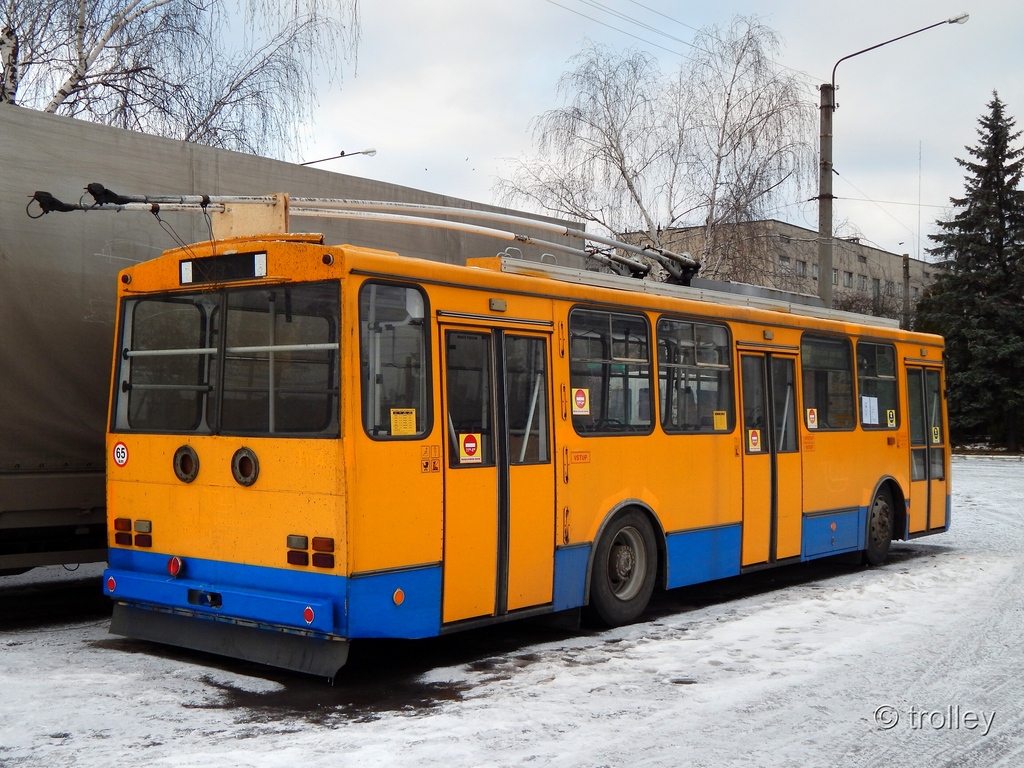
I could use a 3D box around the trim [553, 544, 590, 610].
[{"bbox_3d":[0.441,1.478,9.787,0.050,0.485,0.480,-1,-2,38],"label":"trim"}]

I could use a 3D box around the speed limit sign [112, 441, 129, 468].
[{"bbox_3d":[-2.872,0.520,9.339,0.200,0.200,0.015,-1,-2,38],"label":"speed limit sign"}]

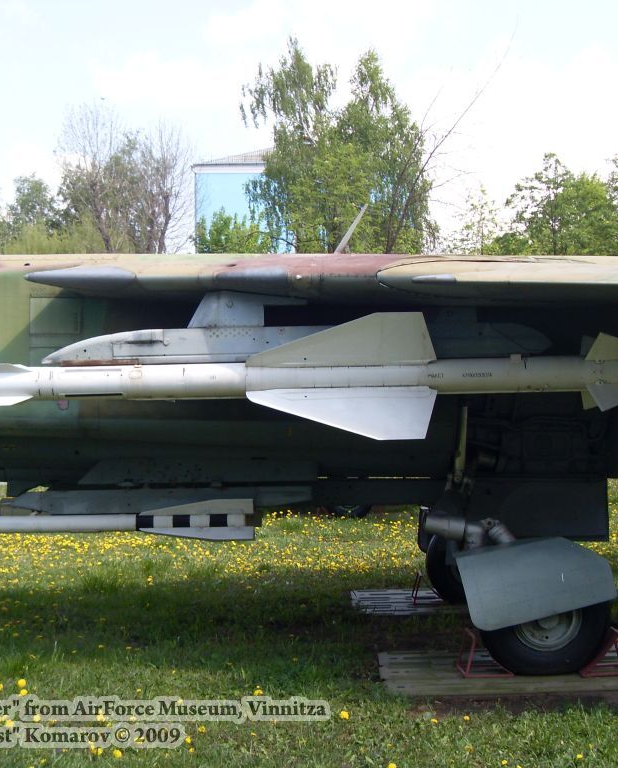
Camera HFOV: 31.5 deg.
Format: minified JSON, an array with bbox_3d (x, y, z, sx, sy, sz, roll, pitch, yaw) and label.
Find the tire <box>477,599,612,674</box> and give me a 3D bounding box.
[{"bbox_3d":[1.485,1.430,6.960,0.840,0.830,0.290,0,-2,-1],"label":"tire"}]

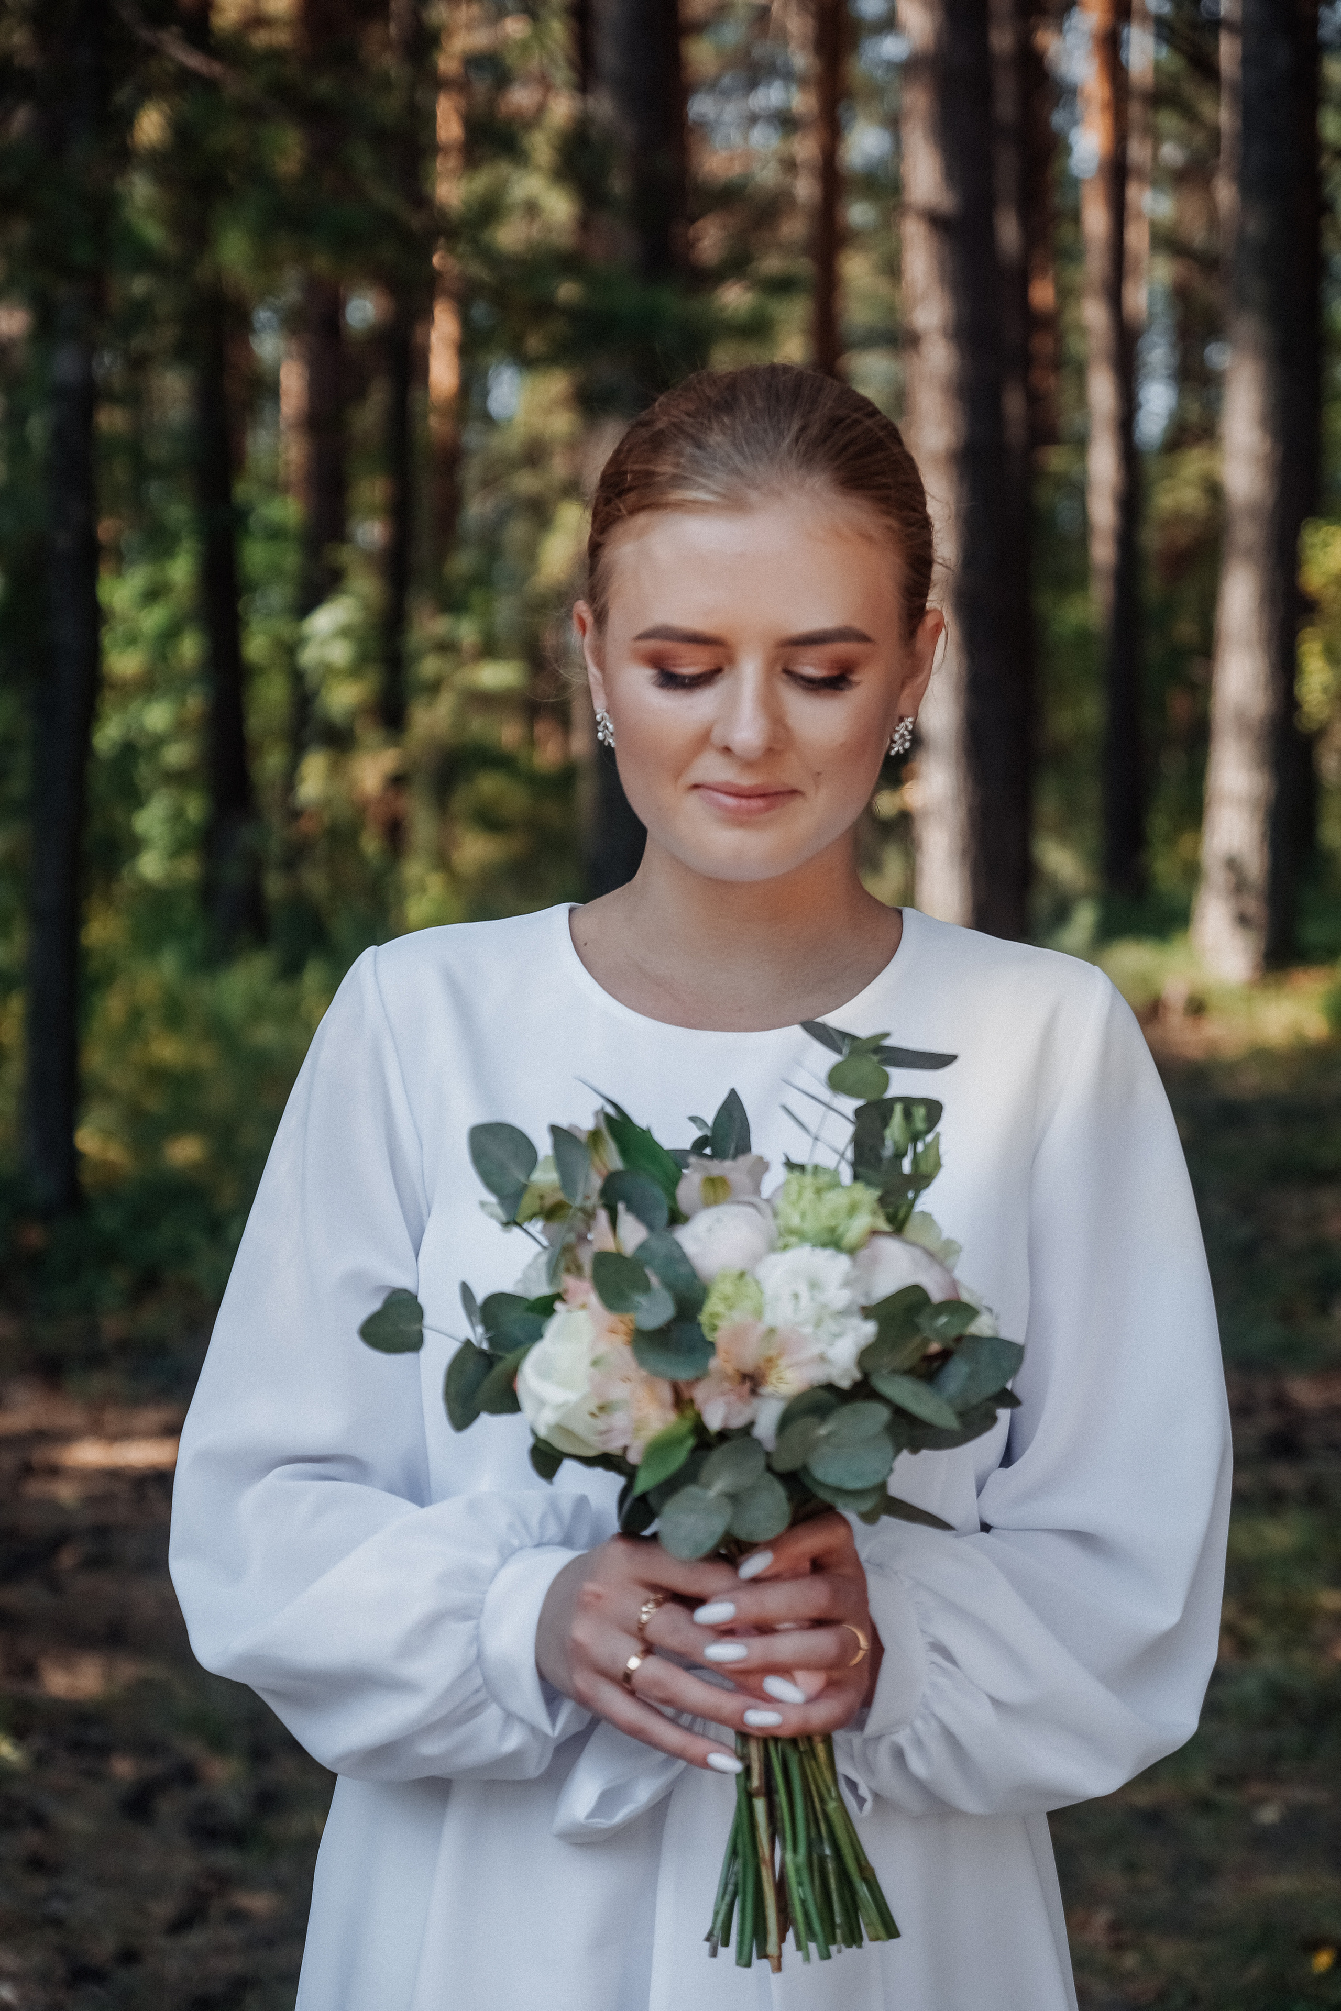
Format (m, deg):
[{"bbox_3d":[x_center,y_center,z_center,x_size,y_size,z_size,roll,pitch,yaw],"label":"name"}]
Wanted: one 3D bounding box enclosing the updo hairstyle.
[{"bbox_3d":[0.043,-0.218,2.000,0.165,0.180,0.210,1,15,4],"label":"updo hairstyle"}]

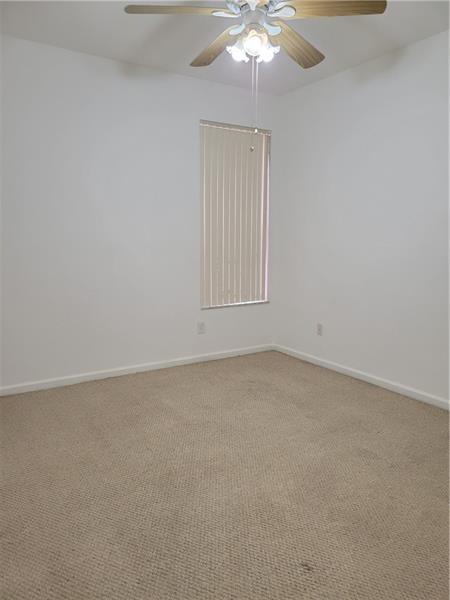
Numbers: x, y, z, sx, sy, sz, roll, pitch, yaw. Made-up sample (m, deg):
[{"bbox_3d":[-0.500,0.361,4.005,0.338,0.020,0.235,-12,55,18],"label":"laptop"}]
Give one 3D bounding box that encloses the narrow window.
[{"bbox_3d":[0.116,-0.819,4.544,0.843,1.778,0.100,-5,10,-33],"label":"narrow window"}]

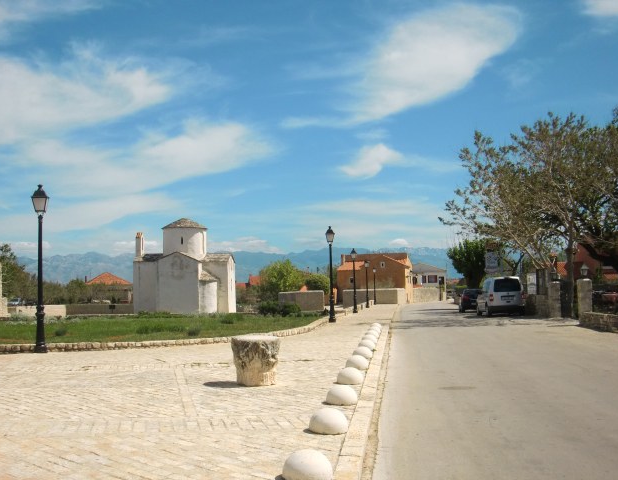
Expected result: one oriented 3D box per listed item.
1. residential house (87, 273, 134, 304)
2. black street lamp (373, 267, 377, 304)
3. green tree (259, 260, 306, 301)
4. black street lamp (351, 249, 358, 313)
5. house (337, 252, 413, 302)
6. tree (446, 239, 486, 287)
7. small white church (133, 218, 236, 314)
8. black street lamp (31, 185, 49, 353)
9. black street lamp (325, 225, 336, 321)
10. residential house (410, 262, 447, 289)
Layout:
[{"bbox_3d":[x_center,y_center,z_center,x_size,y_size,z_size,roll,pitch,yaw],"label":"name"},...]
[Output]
[{"bbox_3d":[-36.918,8.912,129.647,9.000,5.830,9.000,-1,-4,-6],"label":"residential house"},{"bbox_3d":[6.610,4.565,70.260,0.400,3.850,0.400,-1,-4,0],"label":"black street lamp"},{"bbox_3d":[-2.857,4.465,73.841,5.100,5.040,5.000,-1,-4,0],"label":"green tree"},{"bbox_3d":[2.738,2.451,42.003,0.400,3.850,0.400,-1,-4,0],"label":"black street lamp"},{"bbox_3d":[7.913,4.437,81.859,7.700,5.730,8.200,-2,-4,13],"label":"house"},{"bbox_3d":[12.807,2.467,55.943,3.800,5.170,3.800,-1,-4,0],"label":"tree"},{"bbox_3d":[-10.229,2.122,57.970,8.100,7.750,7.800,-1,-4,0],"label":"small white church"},{"bbox_3d":[-6.142,0.662,16.101,0.400,3.850,0.400,-1,-4,0],"label":"black street lamp"},{"bbox_3d":[0.896,1.386,28.236,0.400,3.850,0.400,-1,-4,0],"label":"black street lamp"},{"bbox_3d":[20.131,7.208,119.744,8.000,6.410,8.000,-2,-4,9],"label":"residential house"}]

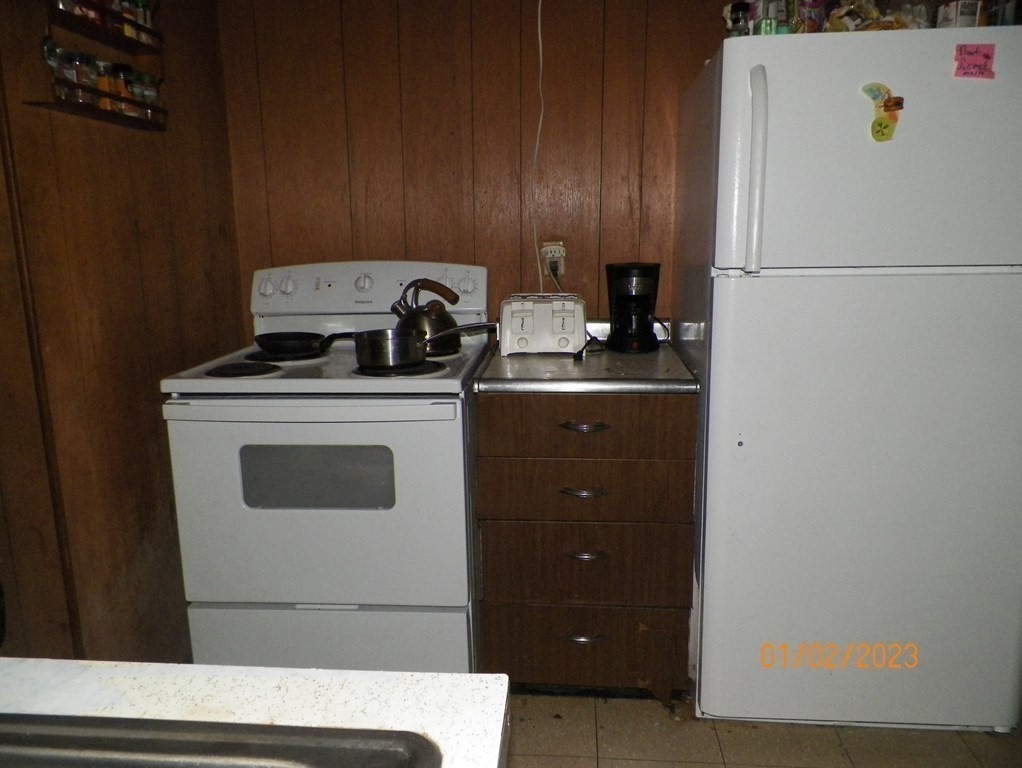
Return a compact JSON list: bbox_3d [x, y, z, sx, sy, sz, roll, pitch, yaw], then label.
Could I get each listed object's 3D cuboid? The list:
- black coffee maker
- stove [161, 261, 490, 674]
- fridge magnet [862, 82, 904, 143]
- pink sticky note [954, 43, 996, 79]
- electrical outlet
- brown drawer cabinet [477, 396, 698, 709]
[{"bbox_3d":[0.367,-0.237,2.260,0.165,0.260,0.200,0,11,5],"label":"black coffee maker"},{"bbox_3d":[-0.465,0.250,2.157,0.758,1.180,0.680,0,11,5],"label":"stove"},{"bbox_3d":[0.797,-0.581,1.577,0.083,0.121,0.008,0,11,6],"label":"fridge magnet"},{"bbox_3d":[0.972,-0.675,1.543,0.078,0.068,0.003,0,11,6],"label":"pink sticky note"},{"bbox_3d":[0.137,-0.404,2.377,0.076,0.110,0.030,0,11,5],"label":"electrical outlet"},{"bbox_3d":[0.215,0.389,2.194,0.545,0.875,0.630,0,11,5],"label":"brown drawer cabinet"}]

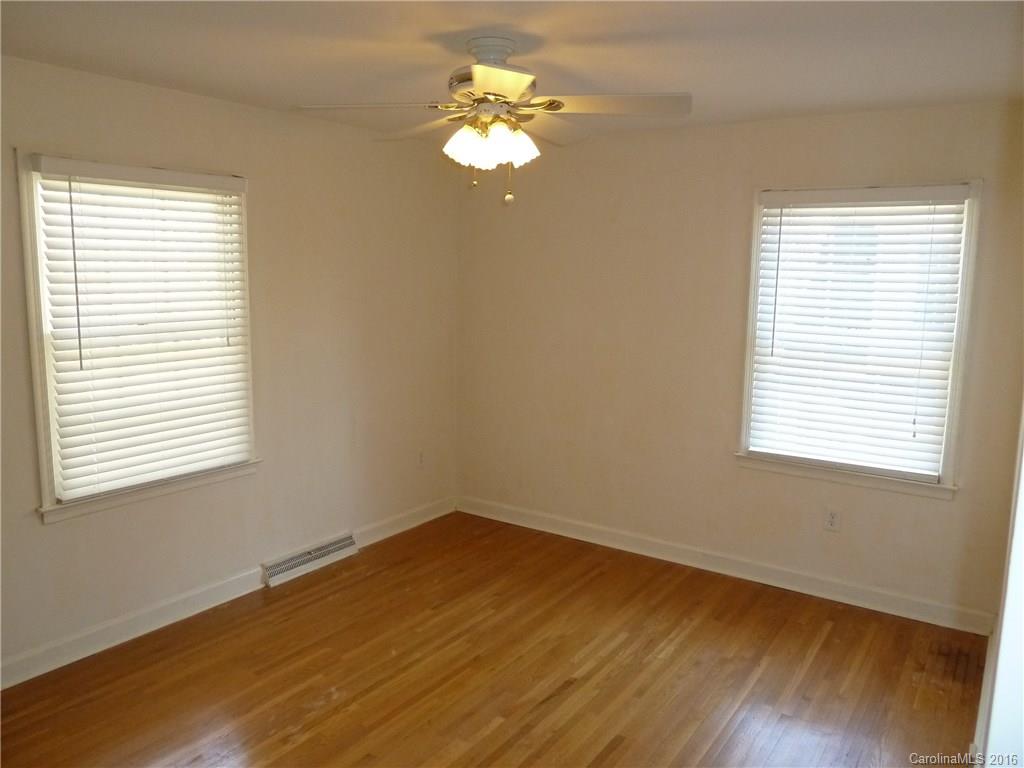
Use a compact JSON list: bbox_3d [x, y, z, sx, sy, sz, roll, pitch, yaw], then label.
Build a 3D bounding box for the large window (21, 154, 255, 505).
[{"bbox_3d":[-1.552,-0.238,3.220,0.080,1.330,0.927,6,10,34],"label":"large window"}]

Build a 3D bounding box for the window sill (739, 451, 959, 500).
[{"bbox_3d":[1.634,0.460,3.711,1.021,0.074,0.065,6,10,34],"label":"window sill"}]

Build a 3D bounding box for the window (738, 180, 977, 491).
[{"bbox_3d":[1.643,-0.256,3.632,0.916,1.378,0.070,6,10,34],"label":"window"}]

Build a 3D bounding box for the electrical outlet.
[{"bbox_3d":[1.633,0.695,3.770,0.076,0.106,0.010,6,10,34],"label":"electrical outlet"}]

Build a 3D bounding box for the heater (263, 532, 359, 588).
[{"bbox_3d":[-1.083,0.962,4.069,0.065,0.122,0.633,6,10,34],"label":"heater"}]

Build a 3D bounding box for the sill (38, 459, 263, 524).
[{"bbox_3d":[-1.549,0.463,3.301,0.065,0.074,1.006,6,10,34],"label":"sill"}]

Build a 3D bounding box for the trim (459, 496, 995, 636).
[{"bbox_3d":[0.929,0.972,4.284,3.123,0.124,0.020,6,10,34],"label":"trim"}]

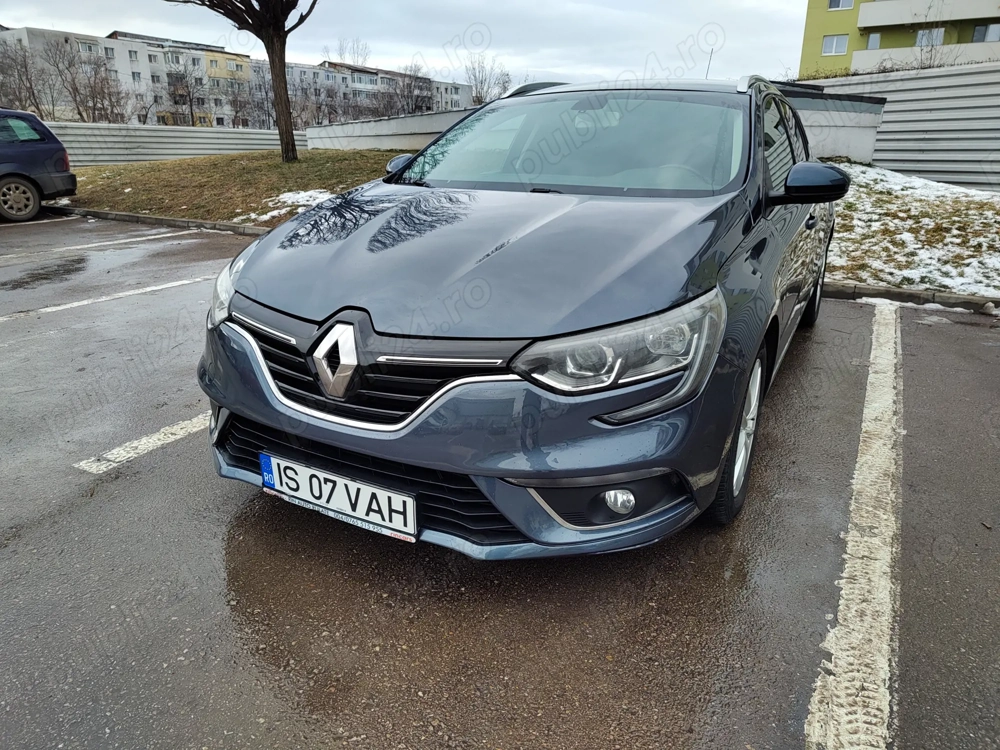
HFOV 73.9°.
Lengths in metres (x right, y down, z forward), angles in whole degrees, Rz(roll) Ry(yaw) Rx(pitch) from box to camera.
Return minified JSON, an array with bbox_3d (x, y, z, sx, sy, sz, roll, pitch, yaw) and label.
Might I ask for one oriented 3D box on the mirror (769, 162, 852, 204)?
[{"bbox_3d":[1.140,-0.708,2.430,0.257,0.144,0.185,11,22,26],"label":"mirror"}]

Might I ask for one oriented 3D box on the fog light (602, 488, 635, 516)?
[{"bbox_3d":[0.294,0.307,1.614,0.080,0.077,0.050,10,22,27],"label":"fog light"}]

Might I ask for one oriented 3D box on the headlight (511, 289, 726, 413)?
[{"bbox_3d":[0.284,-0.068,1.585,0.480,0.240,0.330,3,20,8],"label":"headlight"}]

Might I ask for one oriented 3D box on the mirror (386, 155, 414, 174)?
[{"bbox_3d":[-0.453,-0.995,3.241,0.245,0.160,0.140,10,22,27],"label":"mirror"}]

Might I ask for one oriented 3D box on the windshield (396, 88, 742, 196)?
[{"bbox_3d":[0.298,-0.949,2.694,1.410,0.160,0.970,11,46,26],"label":"windshield"}]

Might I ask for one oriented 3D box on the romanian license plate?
[{"bbox_3d":[-0.429,0.305,1.727,0.530,0.130,0.025,11,19,26],"label":"romanian license plate"}]

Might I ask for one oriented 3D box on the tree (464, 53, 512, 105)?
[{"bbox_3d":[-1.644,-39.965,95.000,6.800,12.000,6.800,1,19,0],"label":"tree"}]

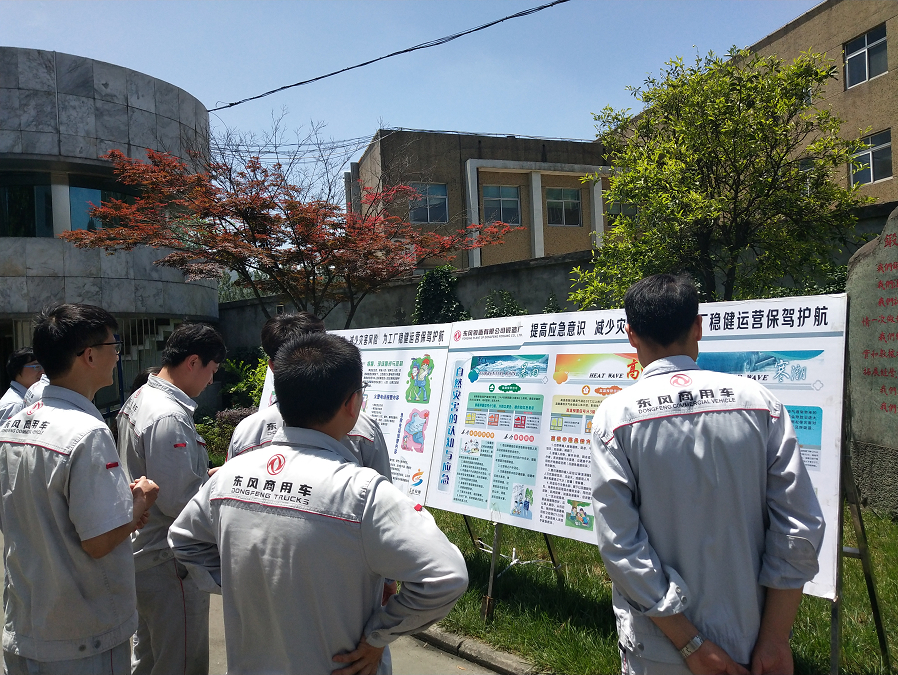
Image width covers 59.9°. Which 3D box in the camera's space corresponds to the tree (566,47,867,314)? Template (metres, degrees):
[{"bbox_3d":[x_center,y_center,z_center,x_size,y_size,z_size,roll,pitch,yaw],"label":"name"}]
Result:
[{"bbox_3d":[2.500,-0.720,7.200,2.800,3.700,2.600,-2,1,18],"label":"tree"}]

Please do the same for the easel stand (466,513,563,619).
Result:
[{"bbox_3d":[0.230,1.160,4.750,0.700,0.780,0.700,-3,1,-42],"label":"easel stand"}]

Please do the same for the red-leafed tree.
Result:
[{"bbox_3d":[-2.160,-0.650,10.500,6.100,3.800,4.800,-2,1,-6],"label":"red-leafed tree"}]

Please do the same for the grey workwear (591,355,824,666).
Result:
[{"bbox_3d":[0.615,0.415,1.910,0.540,0.720,0.340,-2,1,12],"label":"grey workwear"}]

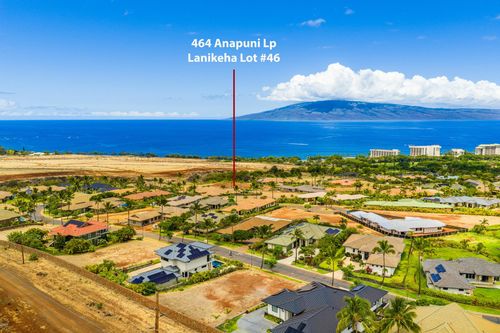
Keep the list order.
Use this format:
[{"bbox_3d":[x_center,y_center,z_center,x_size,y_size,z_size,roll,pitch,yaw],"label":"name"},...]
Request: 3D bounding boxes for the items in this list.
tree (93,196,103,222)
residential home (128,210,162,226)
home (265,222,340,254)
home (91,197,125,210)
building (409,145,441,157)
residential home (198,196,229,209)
[{"bbox_3d":[-70.920,19.700,179.980,4.700,12.800,4.700,0,7,0],"label":"tree"},{"bbox_3d":[-52.487,25.693,194.959,9.300,4.400,16.500,2,7,17],"label":"residential home"},{"bbox_3d":[21.600,26.550,151.390,20.000,6.200,28.000,4,8,30],"label":"home"},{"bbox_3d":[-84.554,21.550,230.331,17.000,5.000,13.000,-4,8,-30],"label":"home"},{"bbox_3d":[578.000,-47.700,1283.830,92.000,38.000,22.000,0,7,0],"label":"building"},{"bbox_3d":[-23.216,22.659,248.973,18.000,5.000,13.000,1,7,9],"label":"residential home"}]

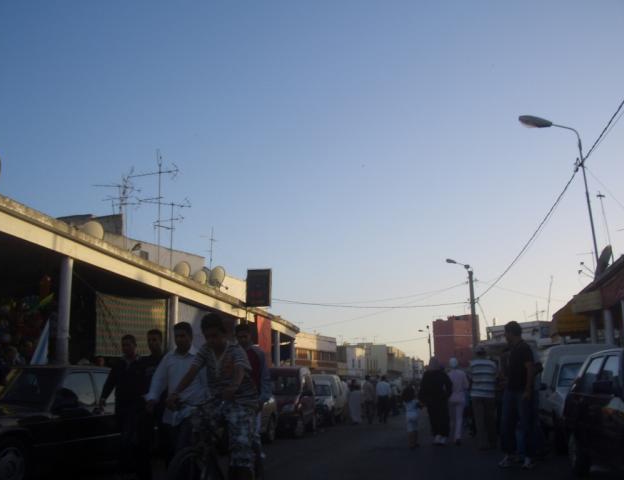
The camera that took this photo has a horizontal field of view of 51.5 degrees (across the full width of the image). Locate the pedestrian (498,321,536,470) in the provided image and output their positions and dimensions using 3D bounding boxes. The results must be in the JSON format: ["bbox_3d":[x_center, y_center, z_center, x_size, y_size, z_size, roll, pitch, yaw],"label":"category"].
[{"bbox_3d":[2.547,1.930,8.150,0.380,1.760,0.460,1,-14,-8],"label":"pedestrian"}]

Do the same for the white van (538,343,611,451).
[{"bbox_3d":[4.971,2.697,11.385,1.580,1.790,4.000,-4,-14,12],"label":"white van"}]

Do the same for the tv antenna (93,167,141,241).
[{"bbox_3d":[-5.136,-0.919,17.000,1.200,2.000,0.650,5,-15,-22],"label":"tv antenna"}]

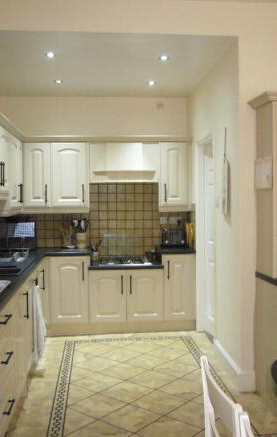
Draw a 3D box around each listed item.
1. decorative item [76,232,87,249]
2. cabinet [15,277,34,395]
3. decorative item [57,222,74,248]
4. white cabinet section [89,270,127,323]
[{"bbox_3d":[-0.653,0.252,5.398,0.130,0.180,0.130,-1,2,-5],"label":"decorative item"},{"bbox_3d":[-1.153,0.828,3.564,0.580,0.685,1.000,-1,3,-6],"label":"cabinet"},{"bbox_3d":[-0.830,0.193,5.359,0.180,0.300,0.140,-1,2,-5],"label":"decorative item"},{"bbox_3d":[-0.350,0.826,5.344,0.402,0.571,0.570,-1,2,-5],"label":"white cabinet section"}]

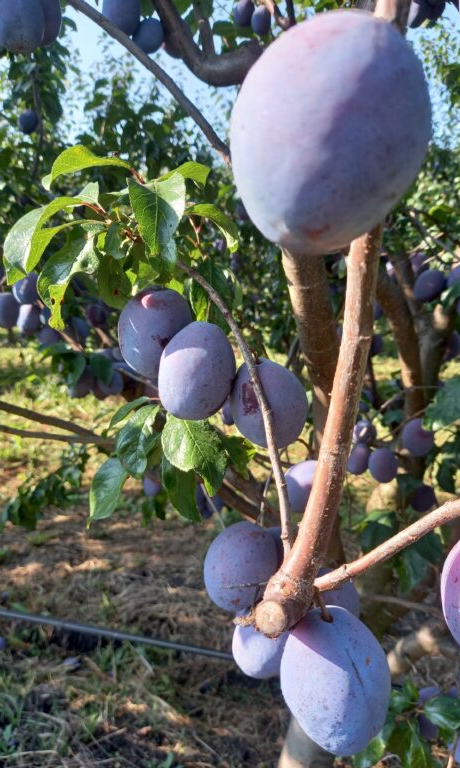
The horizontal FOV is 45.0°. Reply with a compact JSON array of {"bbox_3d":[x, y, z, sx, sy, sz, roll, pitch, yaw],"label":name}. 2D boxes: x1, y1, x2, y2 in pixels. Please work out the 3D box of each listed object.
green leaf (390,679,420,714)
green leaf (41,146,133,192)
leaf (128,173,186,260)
[{"bbox_3d":[0.173,0.311,0.550,0.030,0.034,0.024,7,17,2],"label":"green leaf"},{"bbox_3d":[-0.092,-0.140,0.360,0.058,0.030,0.026,5,9,-8],"label":"green leaf"},{"bbox_3d":[-0.048,-0.108,0.360,0.035,0.057,0.019,0,9,3],"label":"leaf"}]

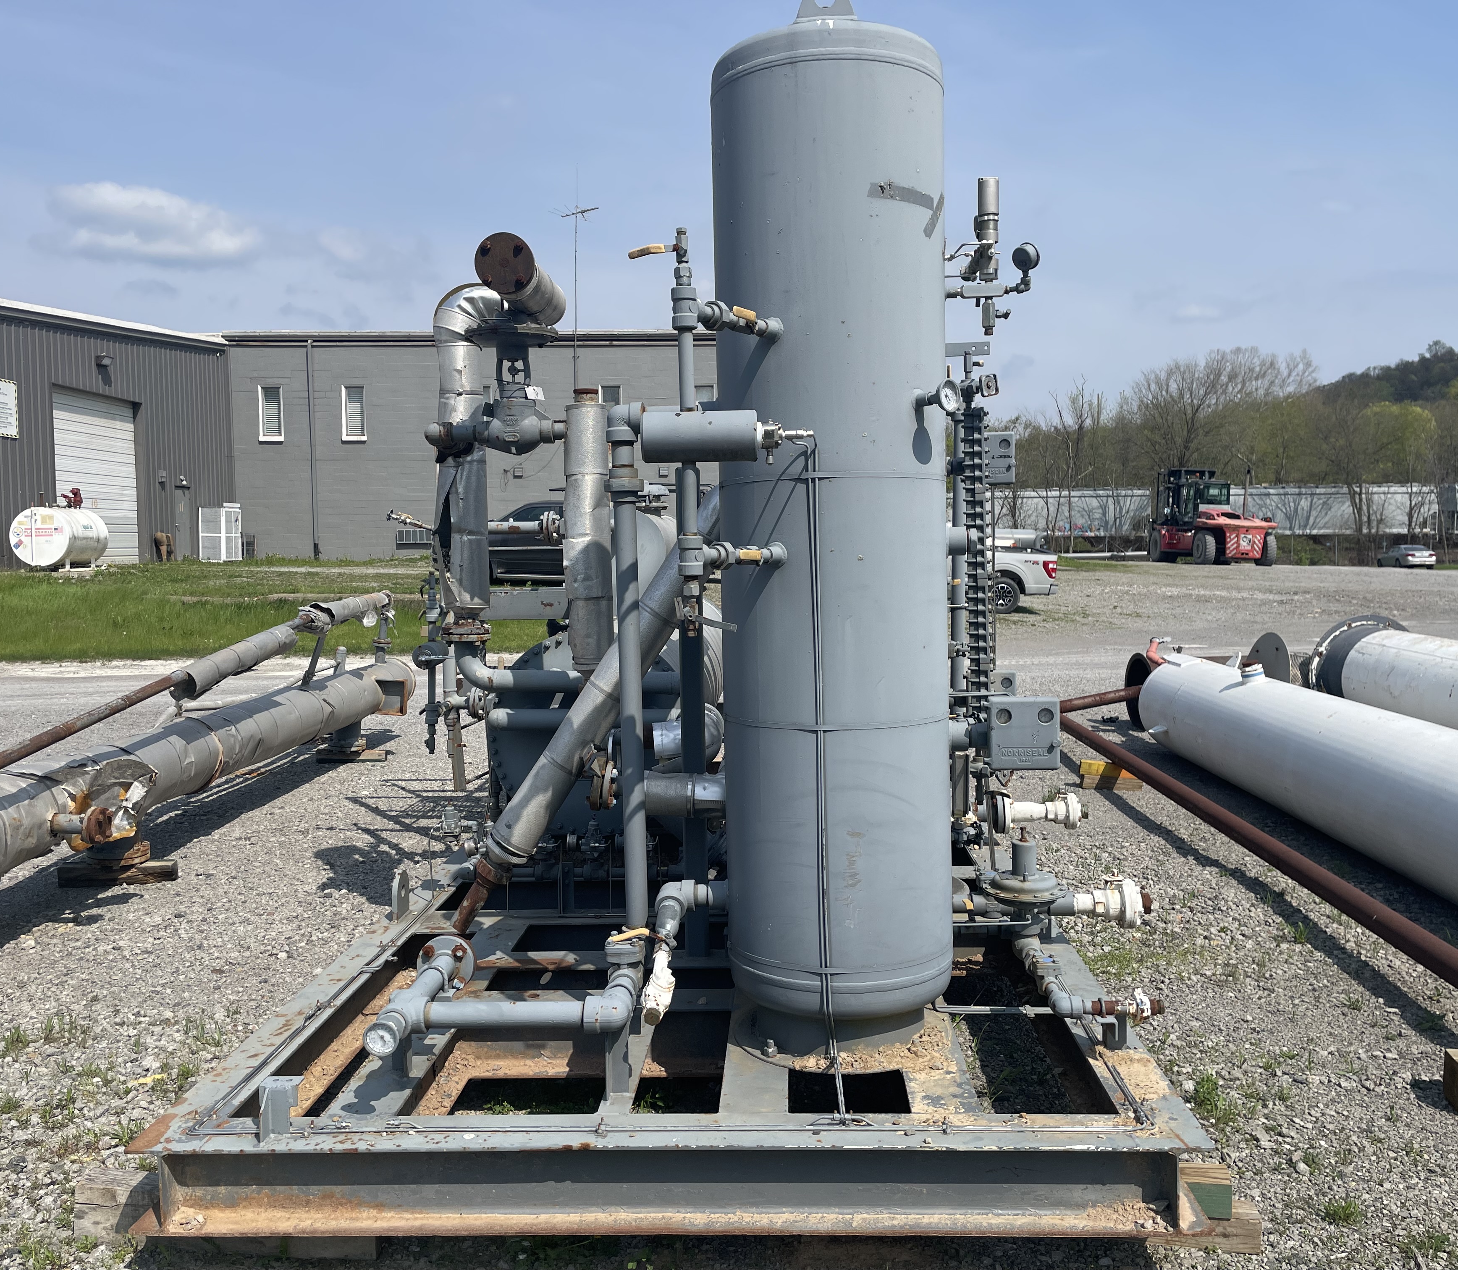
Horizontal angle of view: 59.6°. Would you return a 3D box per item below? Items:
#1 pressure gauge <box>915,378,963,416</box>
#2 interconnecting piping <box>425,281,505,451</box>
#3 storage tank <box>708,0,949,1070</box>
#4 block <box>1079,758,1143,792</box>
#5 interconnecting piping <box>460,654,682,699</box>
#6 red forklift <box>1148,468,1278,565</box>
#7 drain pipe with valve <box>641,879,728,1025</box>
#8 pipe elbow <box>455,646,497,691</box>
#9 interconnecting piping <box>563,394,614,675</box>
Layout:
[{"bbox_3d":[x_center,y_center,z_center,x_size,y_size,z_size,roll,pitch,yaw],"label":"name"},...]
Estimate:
[{"bbox_3d":[0.514,-0.590,3.146,0.085,0.085,0.115,-4,5,-42],"label":"pressure gauge"},{"bbox_3d":[-1.012,-1.025,4.890,0.290,0.650,0.190,-1,3,3],"label":"interconnecting piping"},{"bbox_3d":[0.282,-0.257,3.435,0.615,2.670,0.615,-1,3,3],"label":"storage tank"},{"bbox_3d":[2.499,0.917,8.300,0.400,0.185,0.090,0,4,12],"label":"block"},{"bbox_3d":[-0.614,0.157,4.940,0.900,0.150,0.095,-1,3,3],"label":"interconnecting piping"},{"bbox_3d":[19.094,-4.649,50.500,2.950,3.750,5.900,-1,4,-4],"label":"red forklift"},{"bbox_3d":[-0.115,0.753,3.152,0.197,0.121,0.837,-1,3,3],"label":"drain pipe with valve"},{"bbox_3d":[-0.985,0.129,4.960,0.168,0.178,0.092,-1,3,3],"label":"pipe elbow"},{"bbox_3d":[-0.528,-0.377,4.770,0.178,1.070,0.178,-1,3,3],"label":"interconnecting piping"}]

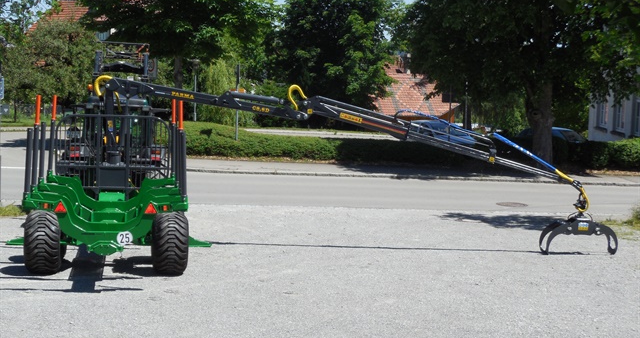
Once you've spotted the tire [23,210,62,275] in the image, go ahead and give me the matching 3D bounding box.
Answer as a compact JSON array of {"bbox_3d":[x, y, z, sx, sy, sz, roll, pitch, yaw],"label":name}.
[{"bbox_3d":[-3.830,1.026,16.870,0.500,0.920,0.920,1,3,-9],"label":"tire"}]

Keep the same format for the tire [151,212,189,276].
[{"bbox_3d":[-2.096,1.052,17.130,0.500,0.920,0.920,1,3,-9],"label":"tire"}]

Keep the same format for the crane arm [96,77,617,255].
[{"bbox_3d":[0.580,-0.057,20.625,8.861,2.790,0.500,1,3,3],"label":"crane arm"}]

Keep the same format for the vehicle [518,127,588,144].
[{"bbox_3d":[8.973,-0.914,48.043,4.400,1.450,1.760,4,4,39],"label":"vehicle"}]

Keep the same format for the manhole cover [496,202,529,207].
[{"bbox_3d":[4.557,0.841,28.888,0.758,0.040,0.758,1,3,0],"label":"manhole cover"}]

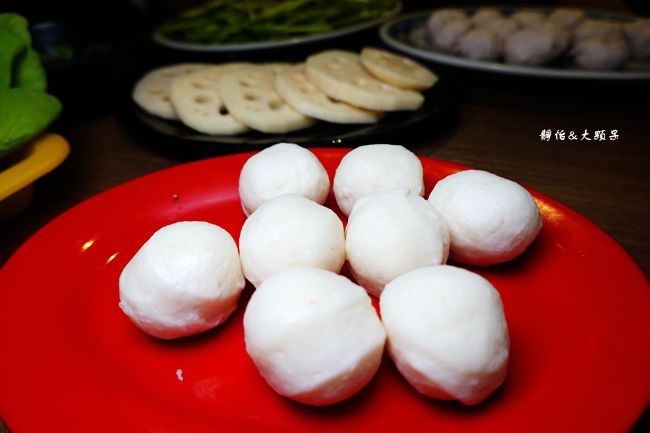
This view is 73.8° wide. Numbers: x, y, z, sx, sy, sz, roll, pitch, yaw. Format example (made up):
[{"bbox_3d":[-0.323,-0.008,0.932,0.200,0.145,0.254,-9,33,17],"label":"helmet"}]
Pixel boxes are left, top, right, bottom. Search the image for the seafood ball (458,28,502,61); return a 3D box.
[{"bbox_3d":[0.140,-0.155,0.390,0.038,0.031,0.037,0,37,0],"label":"seafood ball"}]

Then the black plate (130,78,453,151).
[{"bbox_3d":[-0.019,-0.072,0.292,0.210,0.023,0.150,-4,38,-6],"label":"black plate"}]

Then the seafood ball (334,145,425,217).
[{"bbox_3d":[0.024,-0.013,0.192,0.040,0.037,0.040,0,38,0],"label":"seafood ball"}]

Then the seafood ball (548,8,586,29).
[{"bbox_3d":[0.234,-0.184,0.418,0.037,0.035,0.037,0,38,0],"label":"seafood ball"}]

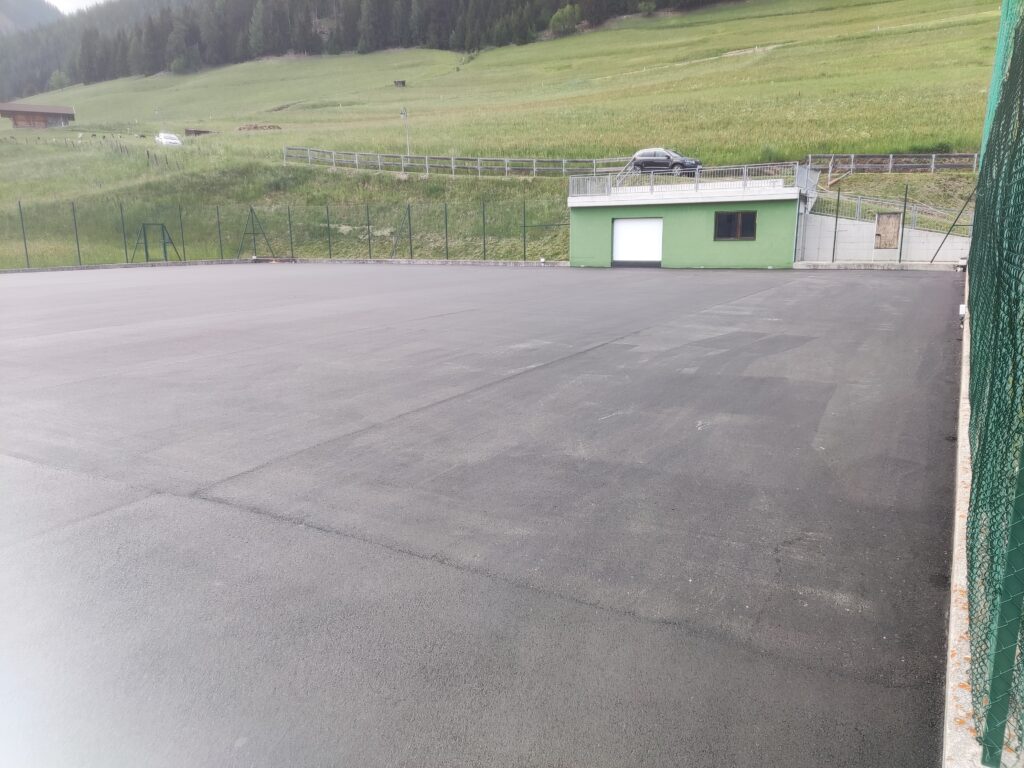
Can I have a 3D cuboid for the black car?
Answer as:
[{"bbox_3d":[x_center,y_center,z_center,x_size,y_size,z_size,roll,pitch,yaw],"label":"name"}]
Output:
[{"bbox_3d":[9.452,-13.569,45.300,4.400,1.620,1.830,9,15,32],"label":"black car"}]

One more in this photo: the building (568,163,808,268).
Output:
[{"bbox_3d":[8.445,-7.619,34.394,10.253,4.197,4.994,6,13,29],"label":"building"}]

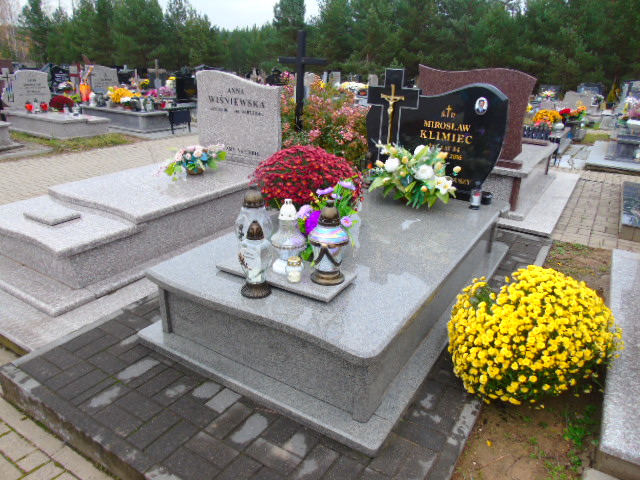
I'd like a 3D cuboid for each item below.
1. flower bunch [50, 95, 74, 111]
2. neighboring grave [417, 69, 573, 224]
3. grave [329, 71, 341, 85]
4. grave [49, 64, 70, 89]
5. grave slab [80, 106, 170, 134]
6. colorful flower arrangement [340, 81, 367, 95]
[{"bbox_3d":[-4.770,-2.530,8.569,0.420,0.330,0.420,15,25,28],"label":"flower bunch"},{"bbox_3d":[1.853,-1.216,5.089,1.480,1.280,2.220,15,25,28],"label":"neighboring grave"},{"bbox_3d":[0.415,-4.872,14.448,0.130,0.730,0.580,15,25,28],"label":"grave"},{"bbox_3d":[-6.128,-3.804,10.919,0.130,0.610,0.490,15,25,28],"label":"grave"},{"bbox_3d":[-3.718,-2.466,9.229,1.950,0.340,1.020,15,25,28],"label":"grave slab"},{"bbox_3d":[0.870,-3.844,11.651,0.640,0.360,0.500,15,26,29],"label":"colorful flower arrangement"}]

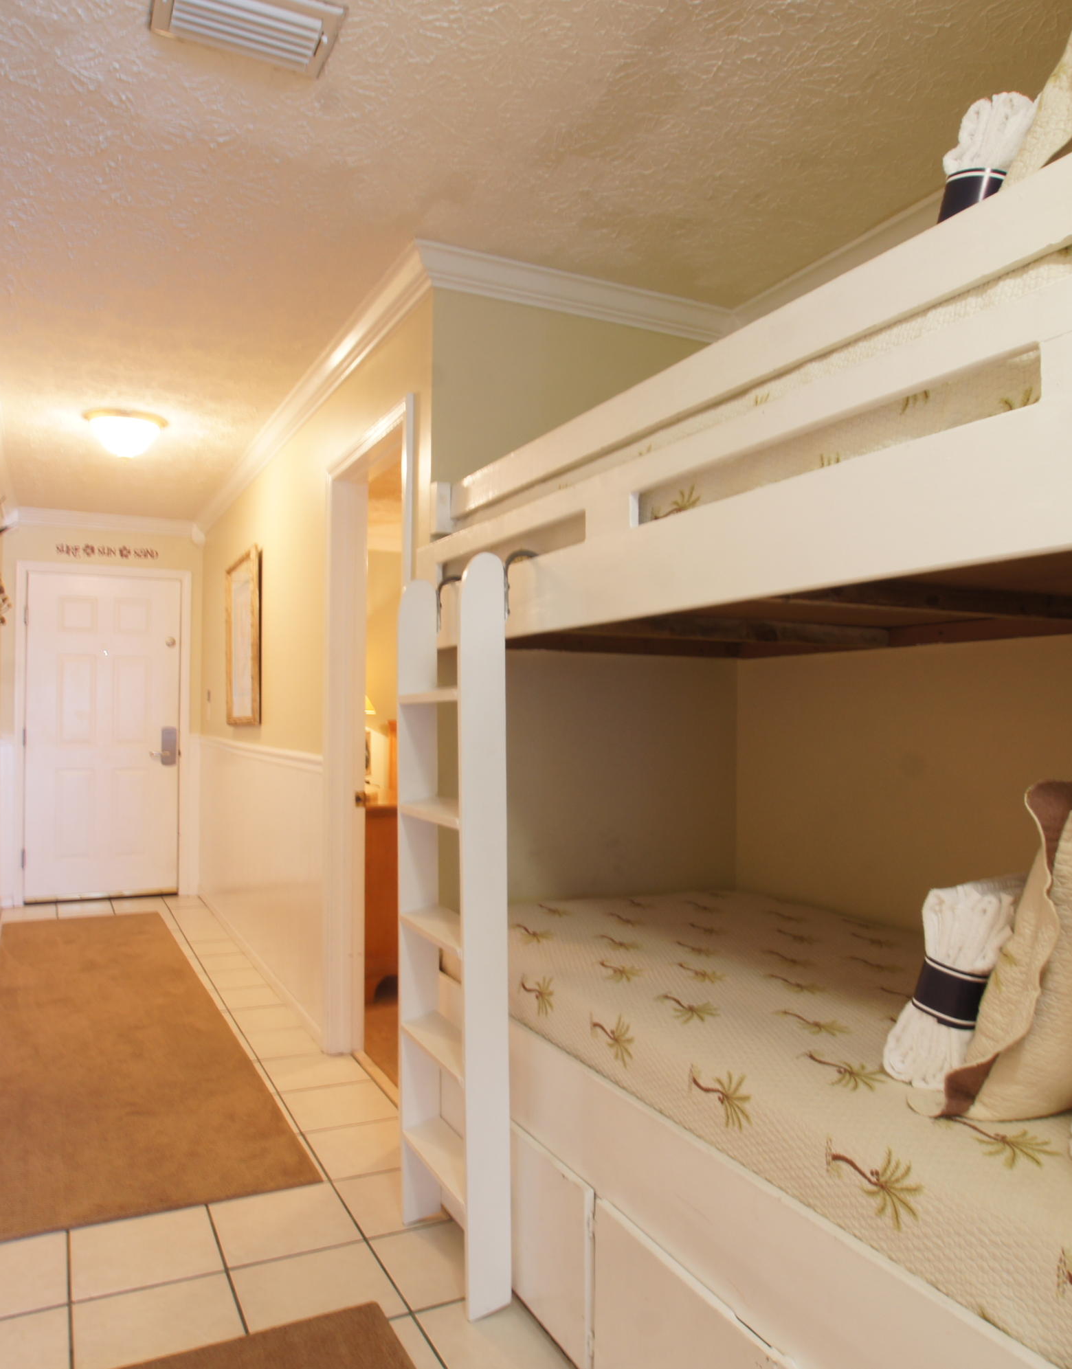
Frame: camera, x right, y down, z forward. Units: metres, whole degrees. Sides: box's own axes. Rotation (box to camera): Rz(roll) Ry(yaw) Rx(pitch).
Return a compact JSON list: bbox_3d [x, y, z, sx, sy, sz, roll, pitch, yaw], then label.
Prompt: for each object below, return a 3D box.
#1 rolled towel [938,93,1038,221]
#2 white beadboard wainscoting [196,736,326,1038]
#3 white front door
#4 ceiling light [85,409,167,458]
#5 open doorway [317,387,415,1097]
[{"bbox_3d":[0.617,-0.651,1.303,0.130,0.320,0.135,-3,18,-44],"label":"rolled towel"},{"bbox_3d":[-1.484,0.827,4.677,0.030,1.043,3.070,1,-2,-28],"label":"white beadboard wainscoting"},{"bbox_3d":[-2.769,0.337,5.884,0.905,2.060,0.045,1,-2,-28],"label":"white front door"},{"bbox_3d":[-1.758,-1.052,3.920,0.325,0.170,0.325,1,-2,-28],"label":"ceiling light"},{"bbox_3d":[-0.496,0.252,2.958,0.140,2.095,0.888,1,-2,-28],"label":"open doorway"}]

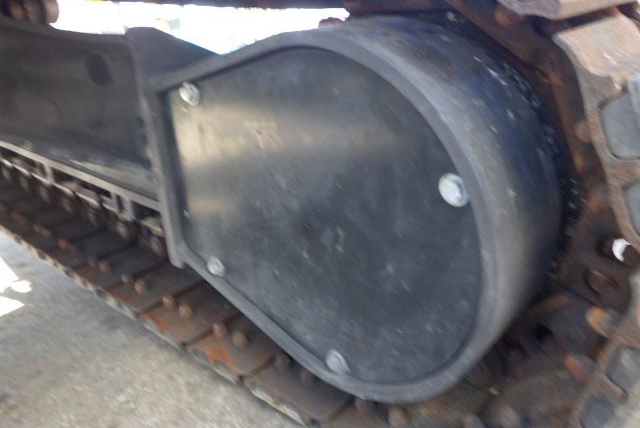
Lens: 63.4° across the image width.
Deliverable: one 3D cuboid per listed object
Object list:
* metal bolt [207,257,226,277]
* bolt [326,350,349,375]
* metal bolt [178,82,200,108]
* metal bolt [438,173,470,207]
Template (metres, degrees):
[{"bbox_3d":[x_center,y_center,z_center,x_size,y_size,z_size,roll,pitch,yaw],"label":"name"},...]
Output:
[{"bbox_3d":[-0.159,0.081,0.793,0.028,0.028,0.013,15,30,38],"label":"metal bolt"},{"bbox_3d":[0.023,0.192,0.675,0.028,0.028,0.013,15,30,38],"label":"bolt"},{"bbox_3d":[-0.174,-0.159,0.689,0.028,0.028,0.013,15,30,38],"label":"metal bolt"},{"bbox_3d":[0.122,-0.022,0.473,0.028,0.028,0.013,15,30,38],"label":"metal bolt"}]

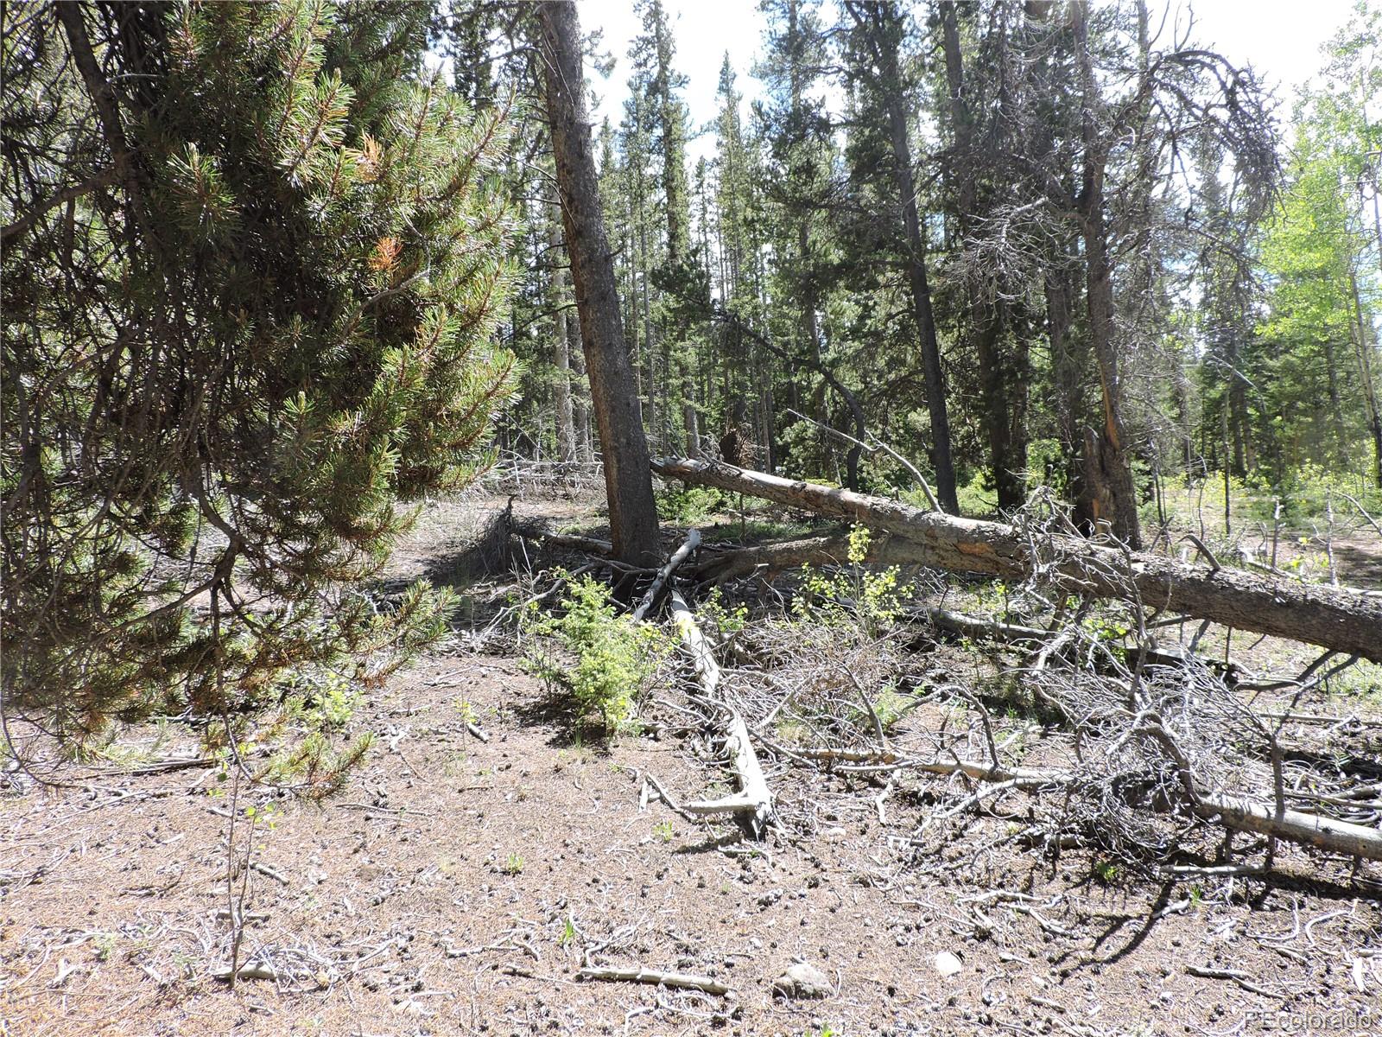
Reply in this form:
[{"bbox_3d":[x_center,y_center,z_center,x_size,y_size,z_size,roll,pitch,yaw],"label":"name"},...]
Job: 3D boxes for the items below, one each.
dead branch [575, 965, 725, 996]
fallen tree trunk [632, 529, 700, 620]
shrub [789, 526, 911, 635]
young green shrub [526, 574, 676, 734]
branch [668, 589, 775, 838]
[{"bbox_3d":[-0.110,1.288,2.676,0.440,0.038,0.045,-1,6,14],"label":"dead branch"},{"bbox_3d":[-0.182,0.412,7.150,0.110,0.110,0.929,22,53,17],"label":"fallen tree trunk"},{"bbox_3d":[1.117,0.430,6.631,0.777,0.762,0.650,-3,6,0],"label":"shrub"},{"bbox_3d":[-0.486,0.704,5.016,0.723,0.774,0.660,-3,6,0],"label":"young green shrub"},{"bbox_3d":[-0.031,0.879,5.504,0.340,0.280,3.824,-3,6,-5],"label":"branch"}]

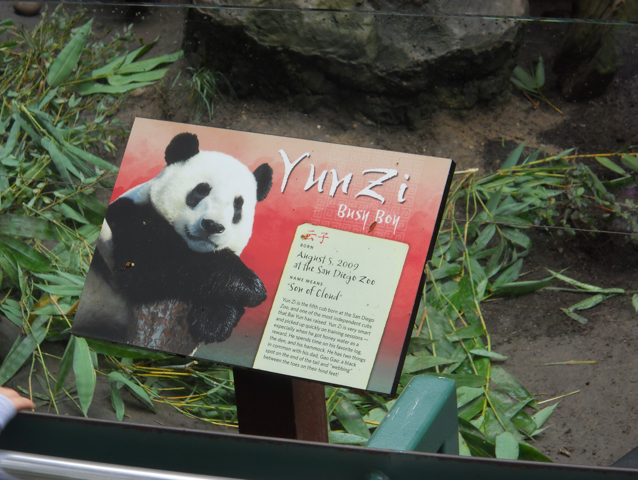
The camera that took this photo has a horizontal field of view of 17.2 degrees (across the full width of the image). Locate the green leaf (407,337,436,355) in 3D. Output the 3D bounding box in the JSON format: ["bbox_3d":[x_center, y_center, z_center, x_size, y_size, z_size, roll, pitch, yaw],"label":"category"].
[{"bbox_3d":[0.180,0.190,3.775,0.069,0.025,0.034,-15,26,-24],"label":"green leaf"}]

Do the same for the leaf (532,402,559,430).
[{"bbox_3d":[0.424,0.328,3.926,0.029,0.029,0.088,17,33,36],"label":"leaf"}]

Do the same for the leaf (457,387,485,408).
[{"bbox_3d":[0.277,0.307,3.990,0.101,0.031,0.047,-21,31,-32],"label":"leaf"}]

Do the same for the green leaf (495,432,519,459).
[{"bbox_3d":[0.344,0.379,3.832,0.040,0.037,0.077,-1,26,5],"label":"green leaf"}]

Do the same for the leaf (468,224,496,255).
[{"bbox_3d":[0.358,0.000,4.610,0.035,0.035,0.121,13,30,30],"label":"leaf"}]

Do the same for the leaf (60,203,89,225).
[{"bbox_3d":[-0.514,-0.055,4.452,0.025,0.025,0.094,-17,26,-26],"label":"leaf"}]

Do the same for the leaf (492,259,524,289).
[{"bbox_3d":[0.365,0.065,4.080,0.027,0.025,0.096,9,27,28],"label":"leaf"}]

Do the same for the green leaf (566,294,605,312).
[{"bbox_3d":[0.506,0.119,3.971,0.079,0.025,0.022,-20,28,-32],"label":"green leaf"}]

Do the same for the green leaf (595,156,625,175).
[{"bbox_3d":[0.681,-0.174,4.926,0.030,0.027,0.104,-20,30,-29],"label":"green leaf"}]

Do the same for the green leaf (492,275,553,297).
[{"bbox_3d":[0.427,0.095,4.405,0.140,0.038,0.047,-9,26,-10],"label":"green leaf"}]

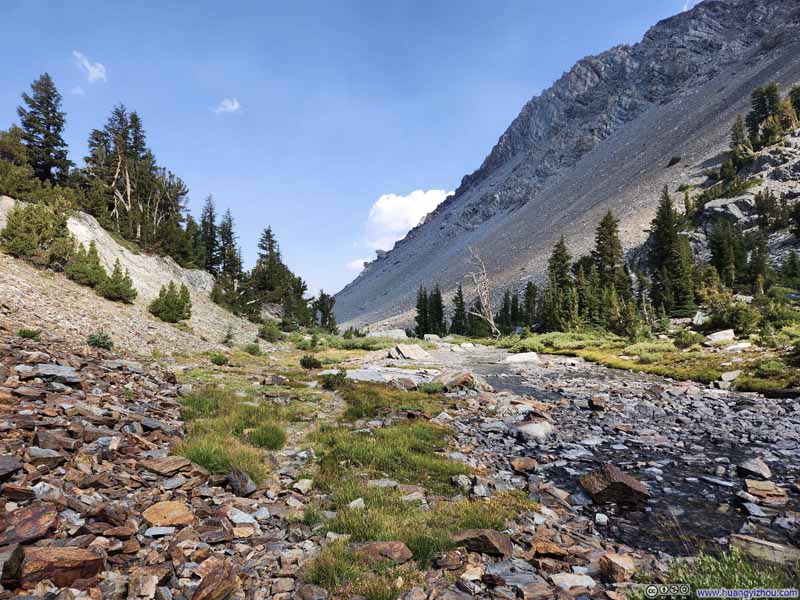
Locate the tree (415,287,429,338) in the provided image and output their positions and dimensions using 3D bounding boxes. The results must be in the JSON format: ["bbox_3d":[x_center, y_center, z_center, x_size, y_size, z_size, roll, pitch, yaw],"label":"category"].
[{"bbox_3d":[2.225,1.345,55.000,1.448,5.484,1.448,0,-1,2],"label":"tree"}]

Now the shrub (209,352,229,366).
[{"bbox_3d":[-5.122,1.679,15.000,0.534,0.395,0.507,0,-1,-19],"label":"shrub"}]

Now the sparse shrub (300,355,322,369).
[{"bbox_3d":[-2.581,1.794,15.500,0.633,0.408,0.570,0,-1,-9],"label":"sparse shrub"}]

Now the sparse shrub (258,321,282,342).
[{"bbox_3d":[-6.822,1.659,28.000,1.228,1.159,1.228,0,-1,-14],"label":"sparse shrub"}]

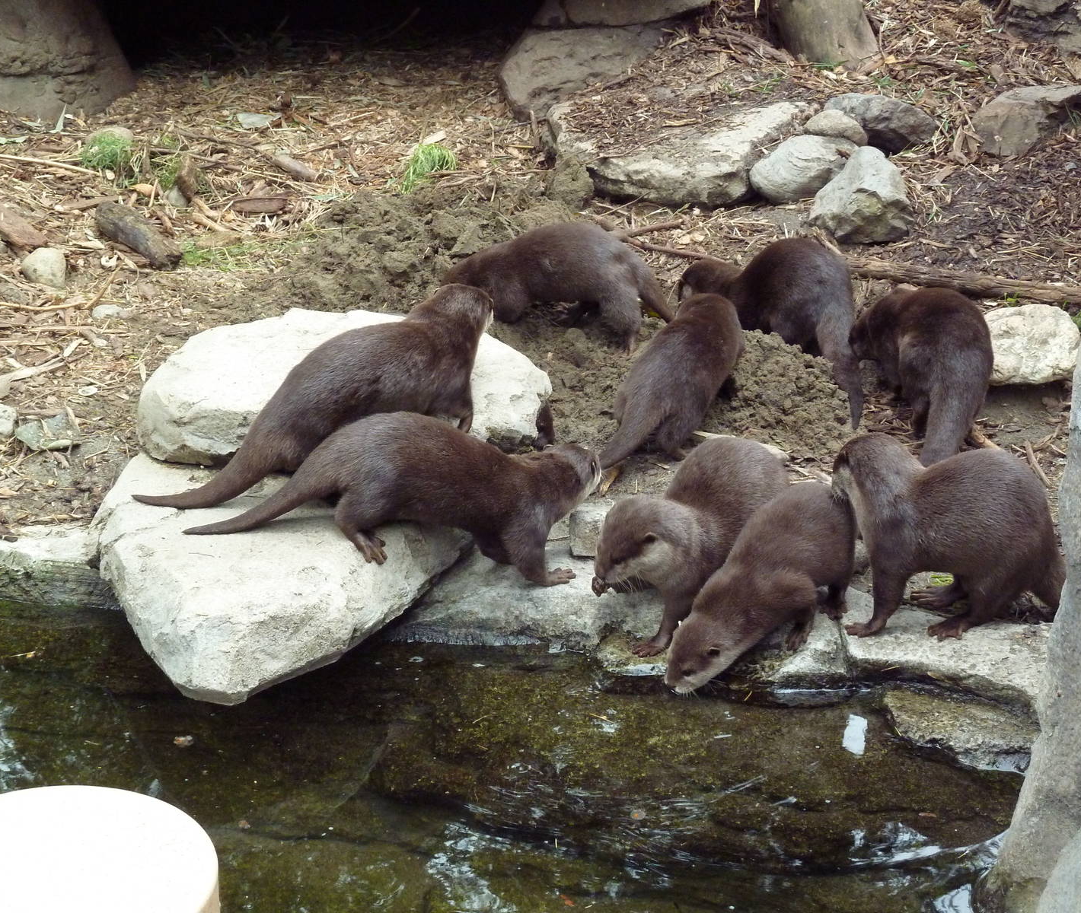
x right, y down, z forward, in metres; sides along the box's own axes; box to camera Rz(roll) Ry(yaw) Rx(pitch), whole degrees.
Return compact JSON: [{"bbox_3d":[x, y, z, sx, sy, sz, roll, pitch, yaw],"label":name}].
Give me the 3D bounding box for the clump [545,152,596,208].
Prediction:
[{"bbox_3d":[0.057,-0.542,4.970,0.100,0.105,0.090,0,24,0],"label":"clump"}]

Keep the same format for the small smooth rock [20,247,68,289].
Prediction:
[{"bbox_3d":[-1.000,-0.379,5.105,0.092,0.062,0.075,0,24,0],"label":"small smooth rock"}]

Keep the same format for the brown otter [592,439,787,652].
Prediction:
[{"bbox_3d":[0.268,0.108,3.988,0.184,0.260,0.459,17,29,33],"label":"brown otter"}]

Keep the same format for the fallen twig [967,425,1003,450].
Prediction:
[{"bbox_3d":[0.779,-0.037,4.377,0.022,0.020,0.133,-8,25,-17],"label":"fallen twig"}]

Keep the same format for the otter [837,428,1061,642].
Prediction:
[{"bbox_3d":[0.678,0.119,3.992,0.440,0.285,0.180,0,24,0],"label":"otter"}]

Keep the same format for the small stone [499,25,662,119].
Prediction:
[{"bbox_3d":[0.096,-0.832,5.366,0.350,0.175,0.220,0,24,0],"label":"small stone"}]

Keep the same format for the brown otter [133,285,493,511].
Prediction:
[{"bbox_3d":[-0.387,-0.108,4.307,0.600,0.330,0.180,-4,24,-9],"label":"brown otter"}]

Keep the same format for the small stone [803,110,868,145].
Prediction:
[{"bbox_3d":[0.680,-0.758,5.834,0.145,0.070,0.100,4,24,9],"label":"small stone"}]

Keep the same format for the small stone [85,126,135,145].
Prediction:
[{"bbox_3d":[-0.893,-0.651,5.259,0.105,0.065,0.090,0,24,0],"label":"small stone"}]

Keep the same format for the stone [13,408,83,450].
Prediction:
[{"bbox_3d":[-0.825,-0.053,4.240,0.110,0.040,0.110,0,24,0],"label":"stone"}]

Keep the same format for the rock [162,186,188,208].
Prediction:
[{"bbox_3d":[-0.767,-0.555,5.316,0.053,0.049,0.046,0,24,0],"label":"rock"}]

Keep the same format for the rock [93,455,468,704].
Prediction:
[{"bbox_3d":[-0.402,0.171,3.926,0.571,0.204,0.571,0,24,0],"label":"rock"}]

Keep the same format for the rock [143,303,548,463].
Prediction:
[{"bbox_3d":[-0.339,-0.127,4.593,0.710,0.135,0.480,0,24,0],"label":"rock"}]

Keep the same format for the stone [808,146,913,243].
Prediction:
[{"bbox_3d":[0.661,-0.551,5.186,0.204,0.168,0.173,0,24,0],"label":"stone"}]

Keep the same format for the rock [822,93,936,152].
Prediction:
[{"bbox_3d":[0.757,-0.765,5.622,0.240,0.122,0.163,5,24,11],"label":"rock"}]

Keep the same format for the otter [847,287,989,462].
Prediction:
[{"bbox_3d":[0.639,-0.130,4.176,0.200,0.210,0.480,-8,25,-16],"label":"otter"}]

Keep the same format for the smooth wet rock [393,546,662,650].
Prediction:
[{"bbox_3d":[-0.019,0.217,3.854,0.400,0.090,0.280,0,24,0],"label":"smooth wet rock"}]

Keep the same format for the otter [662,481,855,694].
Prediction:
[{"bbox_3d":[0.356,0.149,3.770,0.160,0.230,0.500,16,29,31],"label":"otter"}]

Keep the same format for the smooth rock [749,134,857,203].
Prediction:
[{"bbox_3d":[0.585,-0.630,5.574,0.230,0.110,0.150,-8,25,-18],"label":"smooth rock"}]

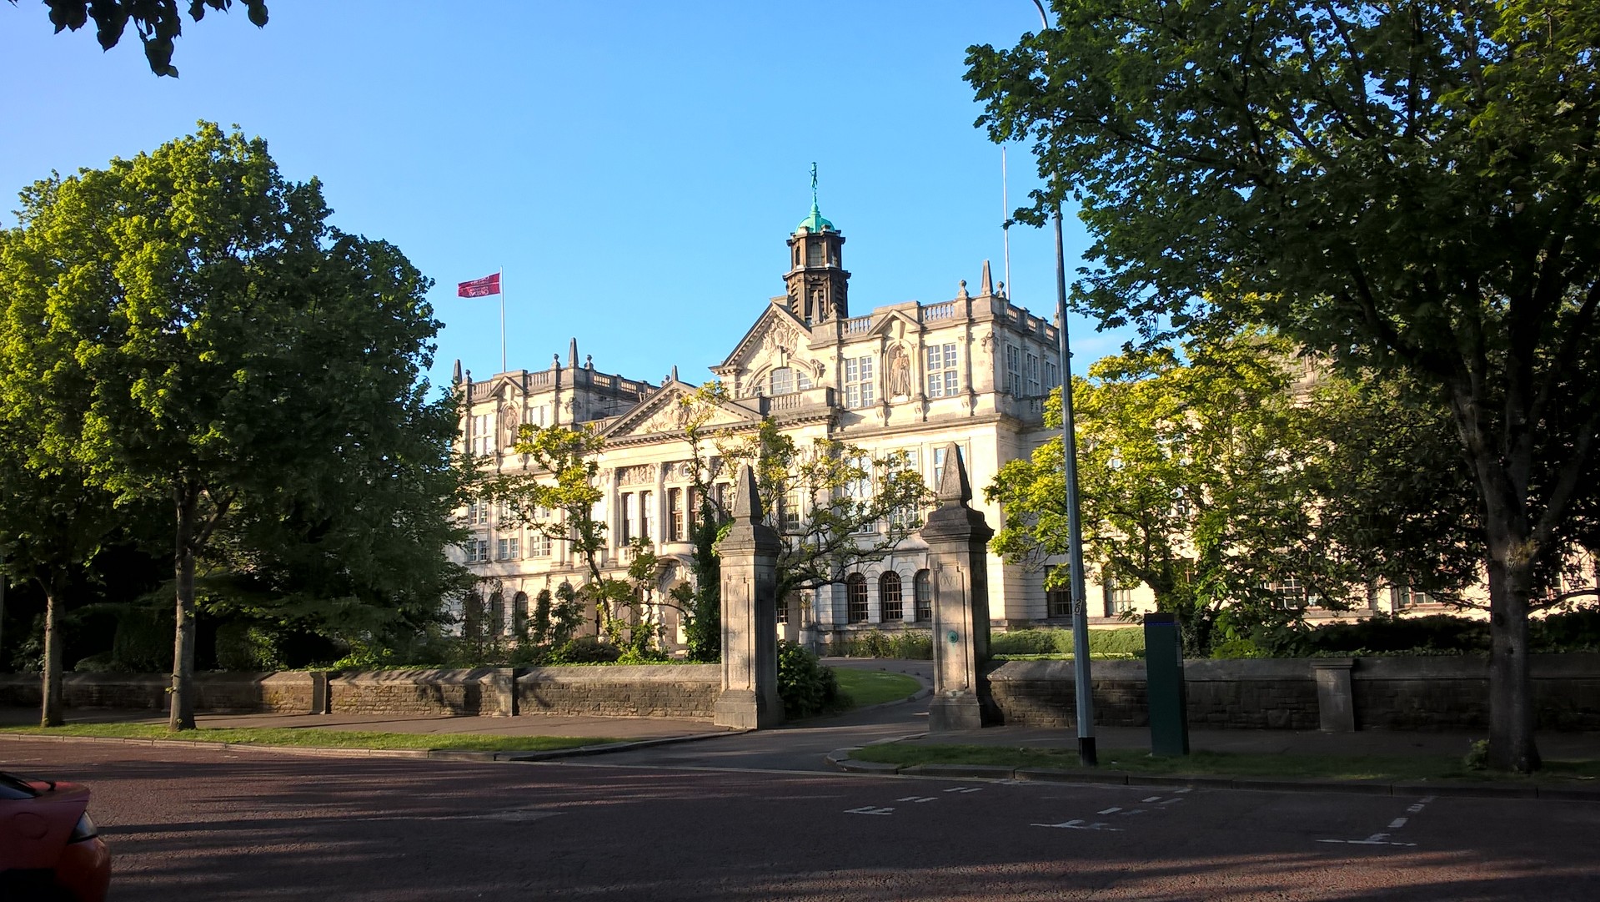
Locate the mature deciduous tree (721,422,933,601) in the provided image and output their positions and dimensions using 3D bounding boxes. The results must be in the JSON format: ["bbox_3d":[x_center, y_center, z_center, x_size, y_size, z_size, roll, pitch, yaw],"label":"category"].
[{"bbox_3d":[0.489,2.469,28.436,5.000,6.350,4.800,-6,-9,31],"label":"mature deciduous tree"}]

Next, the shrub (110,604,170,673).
[{"bbox_3d":[-18.697,5.865,36.100,1.900,2.750,1.900,-6,-9,31],"label":"shrub"}]

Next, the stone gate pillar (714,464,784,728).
[{"bbox_3d":[-0.930,2.620,23.350,0.930,4.720,0.930,-6,-9,31],"label":"stone gate pillar"}]

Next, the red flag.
[{"bbox_3d":[-26.388,-13.602,104.576,3.550,1.850,0.500,1,-8,-14],"label":"red flag"}]

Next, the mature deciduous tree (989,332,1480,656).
[{"bbox_3d":[8.714,1.317,25.540,9.700,7.400,8.600,-6,-9,31],"label":"mature deciduous tree"}]

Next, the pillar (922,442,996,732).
[{"bbox_3d":[2.657,2.208,21.098,0.930,4.720,0.930,-6,-9,31],"label":"pillar"}]

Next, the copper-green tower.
[{"bbox_3d":[1.319,-17.099,105.483,5.200,14.243,5.200,-6,-9,31],"label":"copper-green tower"}]

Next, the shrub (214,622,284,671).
[{"bbox_3d":[-14.691,5.676,33.890,1.900,2.300,1.900,-6,-9,31],"label":"shrub"}]

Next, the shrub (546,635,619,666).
[{"bbox_3d":[-5.379,5.389,31.574,1.950,1.700,1.900,-6,-9,31],"label":"shrub"}]

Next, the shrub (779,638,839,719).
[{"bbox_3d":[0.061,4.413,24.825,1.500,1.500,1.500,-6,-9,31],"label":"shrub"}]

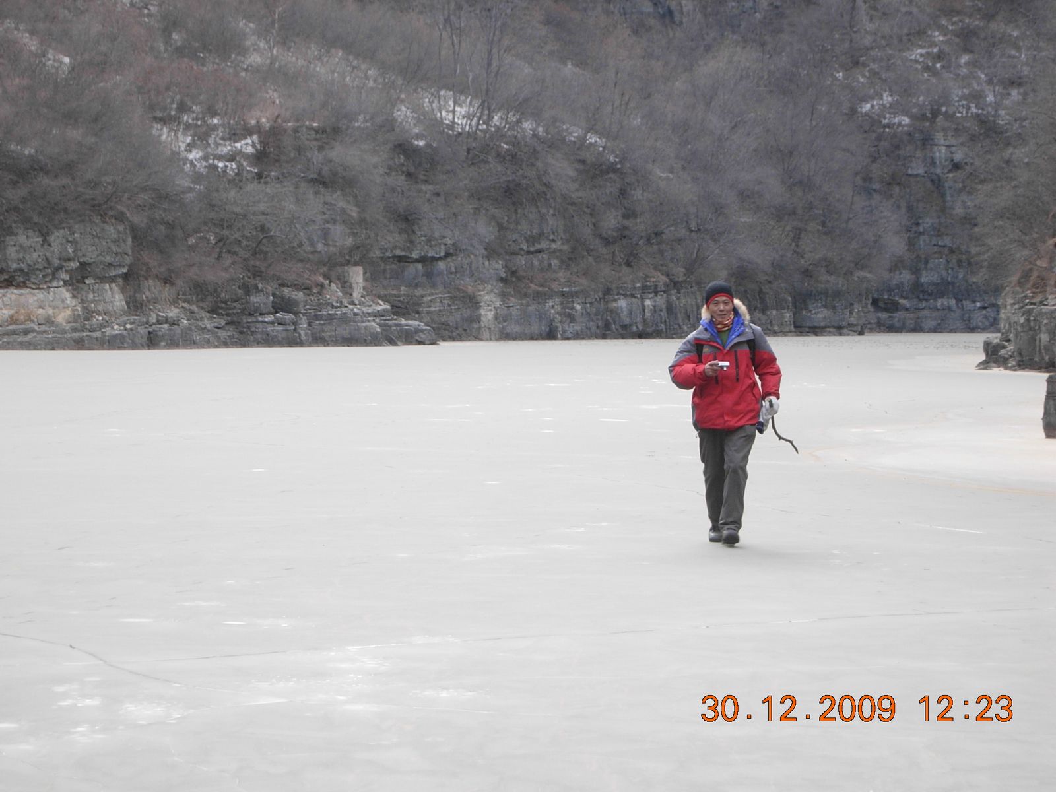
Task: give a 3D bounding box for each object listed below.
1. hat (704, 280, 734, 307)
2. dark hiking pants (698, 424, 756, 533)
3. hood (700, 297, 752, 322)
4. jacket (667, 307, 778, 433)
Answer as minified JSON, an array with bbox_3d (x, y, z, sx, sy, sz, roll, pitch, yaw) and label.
[{"bbox_3d":[1.252,-0.669,25.250,0.200,0.180,0.230,0,1,3],"label":"hat"},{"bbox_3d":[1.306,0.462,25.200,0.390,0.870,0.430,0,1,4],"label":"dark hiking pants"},{"bbox_3d":[1.299,-0.557,25.320,0.330,0.190,0.250,0,1,5],"label":"hood"},{"bbox_3d":[1.293,-0.181,25.200,0.740,0.820,0.440,0,1,6],"label":"jacket"}]

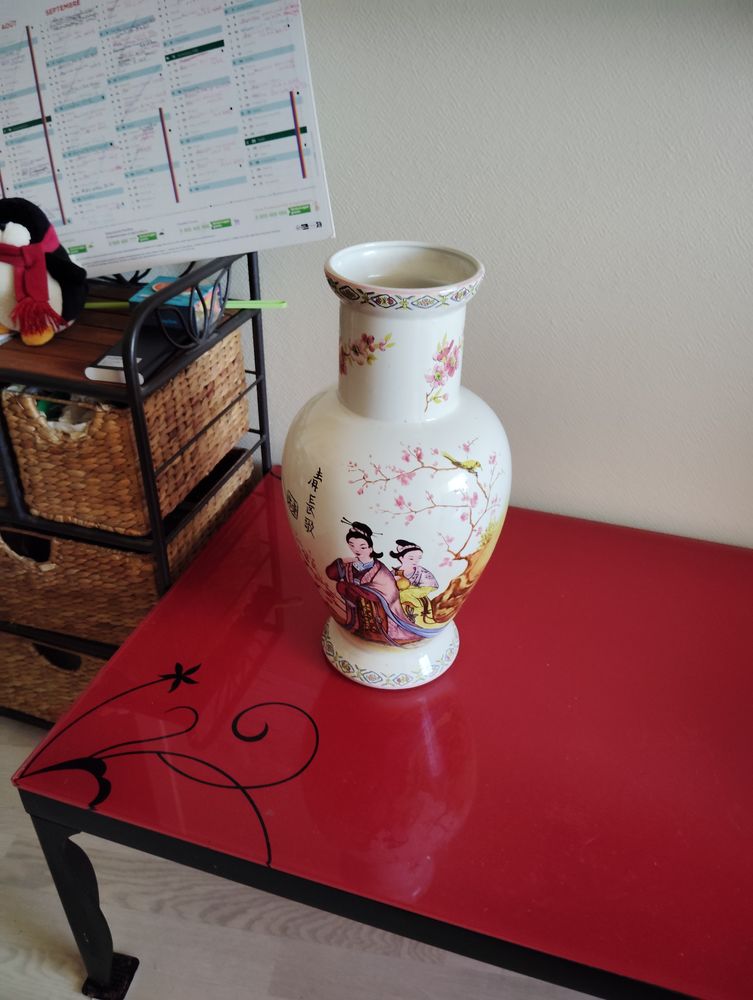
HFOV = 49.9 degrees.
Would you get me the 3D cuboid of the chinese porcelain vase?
[{"bbox_3d":[0.021,-0.020,0.816,0.224,0.437,0.224,2,34,1],"label":"chinese porcelain vase"}]

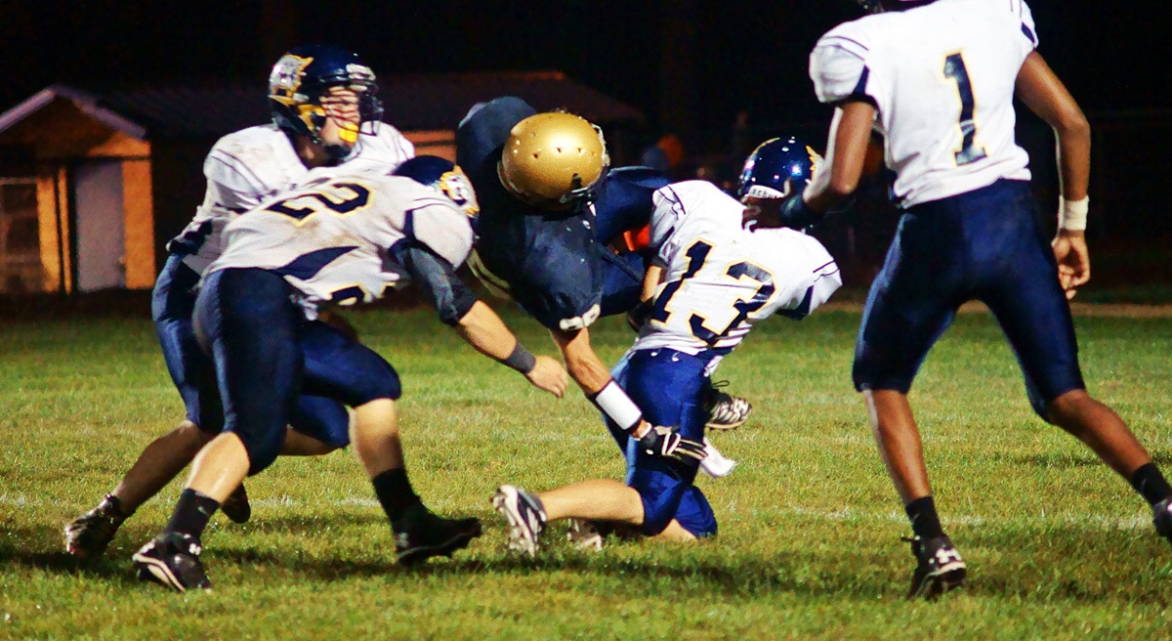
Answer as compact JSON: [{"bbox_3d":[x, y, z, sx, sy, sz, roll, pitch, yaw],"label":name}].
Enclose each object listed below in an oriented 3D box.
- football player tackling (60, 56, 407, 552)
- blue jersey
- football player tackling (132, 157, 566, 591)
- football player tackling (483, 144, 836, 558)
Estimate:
[{"bbox_3d":[-0.897,-0.050,23.100,0.920,1.340,0.650,-1,1,30],"label":"football player tackling"},{"bbox_3d":[-0.087,-0.277,22.800,0.380,0.580,0.520,-22,-15,-9],"label":"blue jersey"},{"bbox_3d":[-0.606,0.136,22.500,1.100,1.110,0.680,-1,1,-7],"label":"football player tackling"},{"bbox_3d":[0.211,0.063,23.000,0.720,1.060,0.850,-1,1,30],"label":"football player tackling"}]

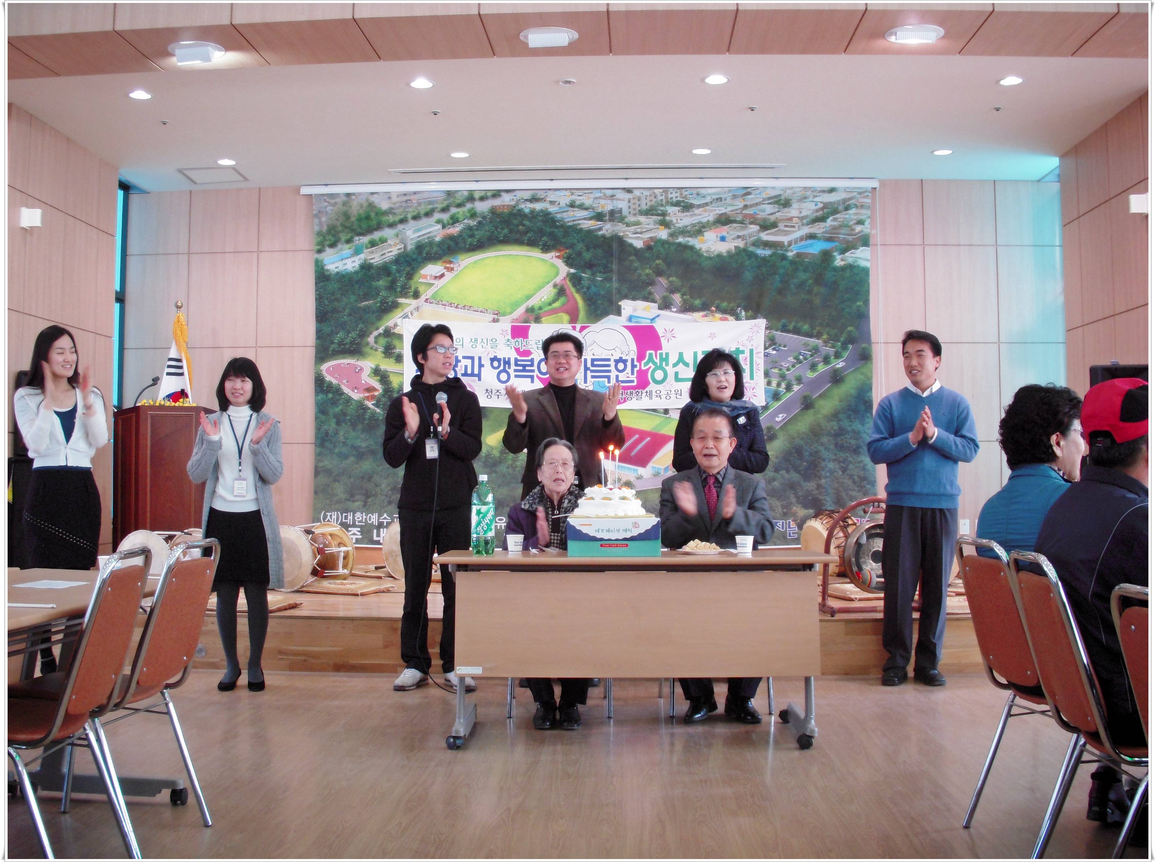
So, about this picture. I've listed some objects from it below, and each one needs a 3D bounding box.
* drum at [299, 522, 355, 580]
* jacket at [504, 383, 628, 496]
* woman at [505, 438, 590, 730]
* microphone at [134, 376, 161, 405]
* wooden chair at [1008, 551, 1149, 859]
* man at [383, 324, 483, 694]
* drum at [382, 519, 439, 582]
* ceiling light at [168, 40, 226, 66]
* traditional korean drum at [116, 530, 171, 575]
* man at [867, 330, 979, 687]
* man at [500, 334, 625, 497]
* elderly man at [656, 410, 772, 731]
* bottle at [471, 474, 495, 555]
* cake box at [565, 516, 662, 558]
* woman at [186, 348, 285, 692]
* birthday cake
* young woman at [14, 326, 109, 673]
[{"bbox_3d":[-1.820,0.850,8.622,0.420,0.420,0.620,-1,-2,17],"label":"drum"},{"bbox_3d":[-0.068,0.042,6.170,0.590,0.540,0.380,0,-2,-3],"label":"jacket"},{"bbox_3d":[-0.111,0.621,5.450,0.420,1.190,0.660,0,-2,-1],"label":"woman"},{"bbox_3d":[-2.872,-0.257,8.468,0.200,0.210,0.080,1,-3,-30],"label":"microphone"},{"bbox_3d":[1.315,0.705,2.930,0.540,0.850,0.440,0,-2,3],"label":"wooden chair"},{"bbox_3d":[-0.690,0.371,6.000,0.475,1.745,0.420,0,-2,-6],"label":"man"},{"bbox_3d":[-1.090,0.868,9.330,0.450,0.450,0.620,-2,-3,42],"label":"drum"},{"bbox_3d":[-1.950,-1.932,6.470,0.280,0.085,0.270,0,-2,2],"label":"ceiling light"},{"bbox_3d":[-2.470,0.813,7.723,0.420,0.420,0.620,-1,-3,21],"label":"traditional korean drum"},{"bbox_3d":[1.698,0.376,6.240,0.540,1.740,0.380,-1,-3,20],"label":"man"},{"bbox_3d":[-0.072,0.376,6.140,0.590,1.730,0.420,0,-2,0],"label":"man"},{"bbox_3d":[0.600,0.555,5.500,0.510,1.320,0.630,0,-2,5],"label":"elderly man"},{"bbox_3d":[-0.365,0.322,4.880,0.094,0.313,0.094,0,-2,0],"label":"bottle"},{"bbox_3d":[0.141,0.403,4.872,0.350,0.142,0.330,0,-2,0],"label":"cake box"},{"bbox_3d":[-1.650,0.451,6.080,0.465,1.590,0.420,0,-2,-6],"label":"woman"},{"bbox_3d":[0.128,0.277,4.970,0.290,0.123,0.290,0,-2,0],"label":"birthday cake"},{"bbox_3d":[-2.580,0.368,6.310,0.460,1.760,0.370,2,-3,-40],"label":"young woman"}]

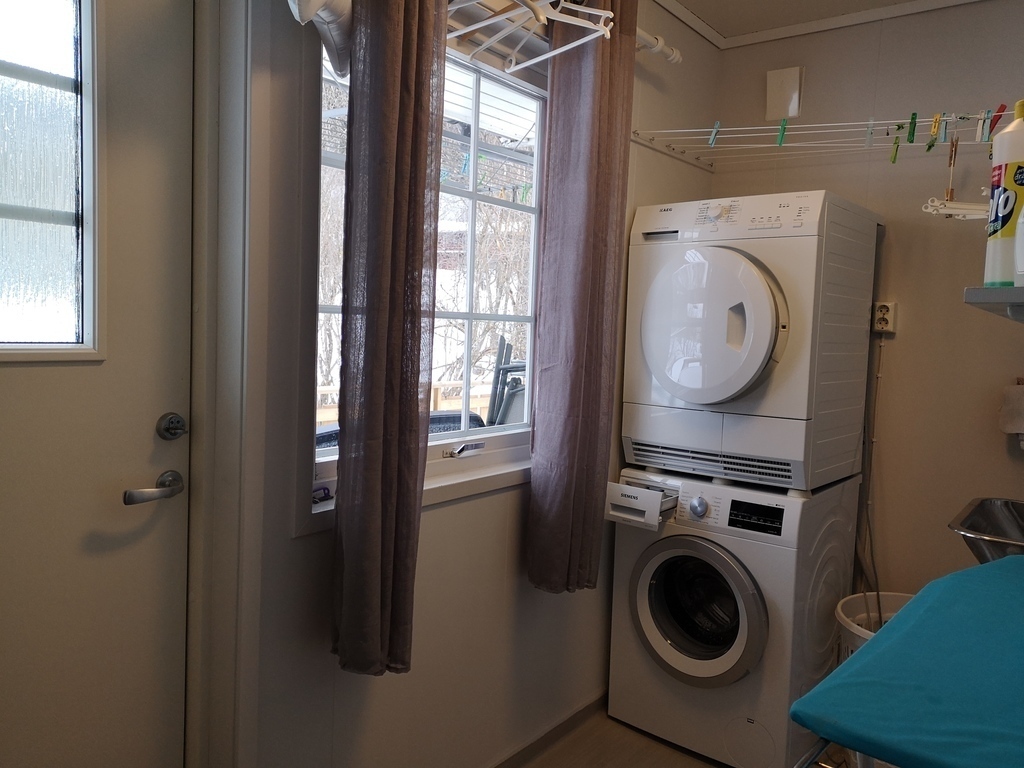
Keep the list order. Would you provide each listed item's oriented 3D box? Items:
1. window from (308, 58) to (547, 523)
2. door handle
[{"bbox_3d":[-0.153,-0.309,1.999,0.110,1.155,0.960,5,5,37],"label":"window"},{"bbox_3d":[-0.631,0.189,1.417,0.058,0.053,0.137,5,5,37],"label":"door handle"}]

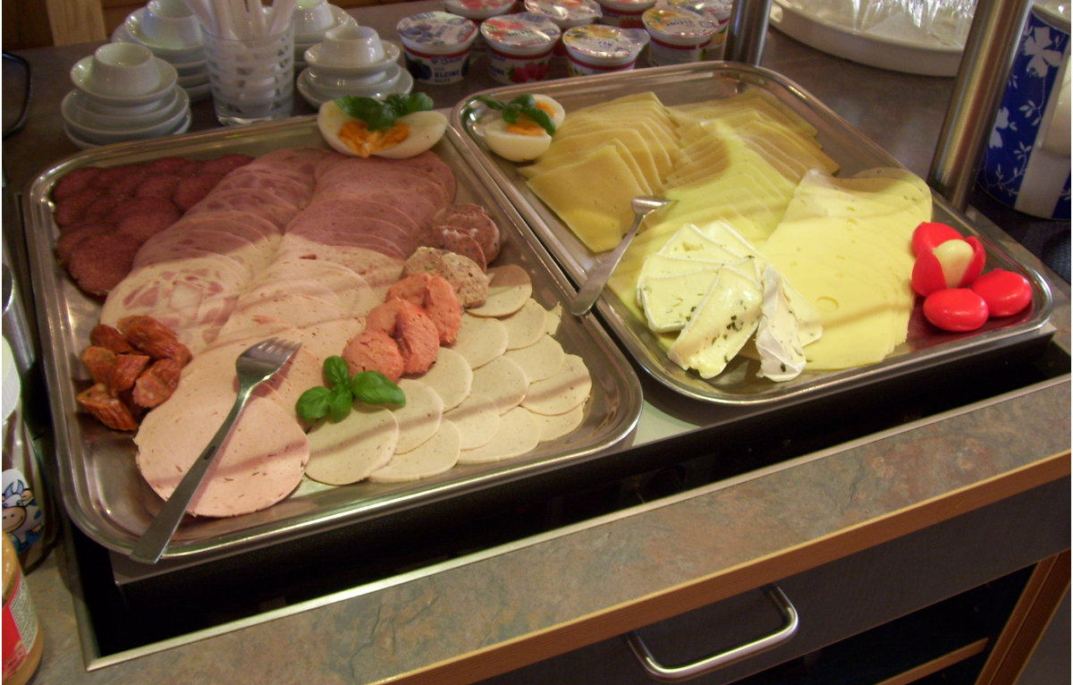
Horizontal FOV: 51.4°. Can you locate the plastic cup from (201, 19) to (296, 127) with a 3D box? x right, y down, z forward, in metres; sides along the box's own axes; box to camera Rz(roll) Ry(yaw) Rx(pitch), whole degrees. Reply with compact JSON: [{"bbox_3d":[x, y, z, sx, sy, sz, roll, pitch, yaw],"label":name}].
[{"bbox_3d":[-0.234,-0.226,0.916,0.074,0.077,0.074,3,37,-2],"label":"plastic cup"}]

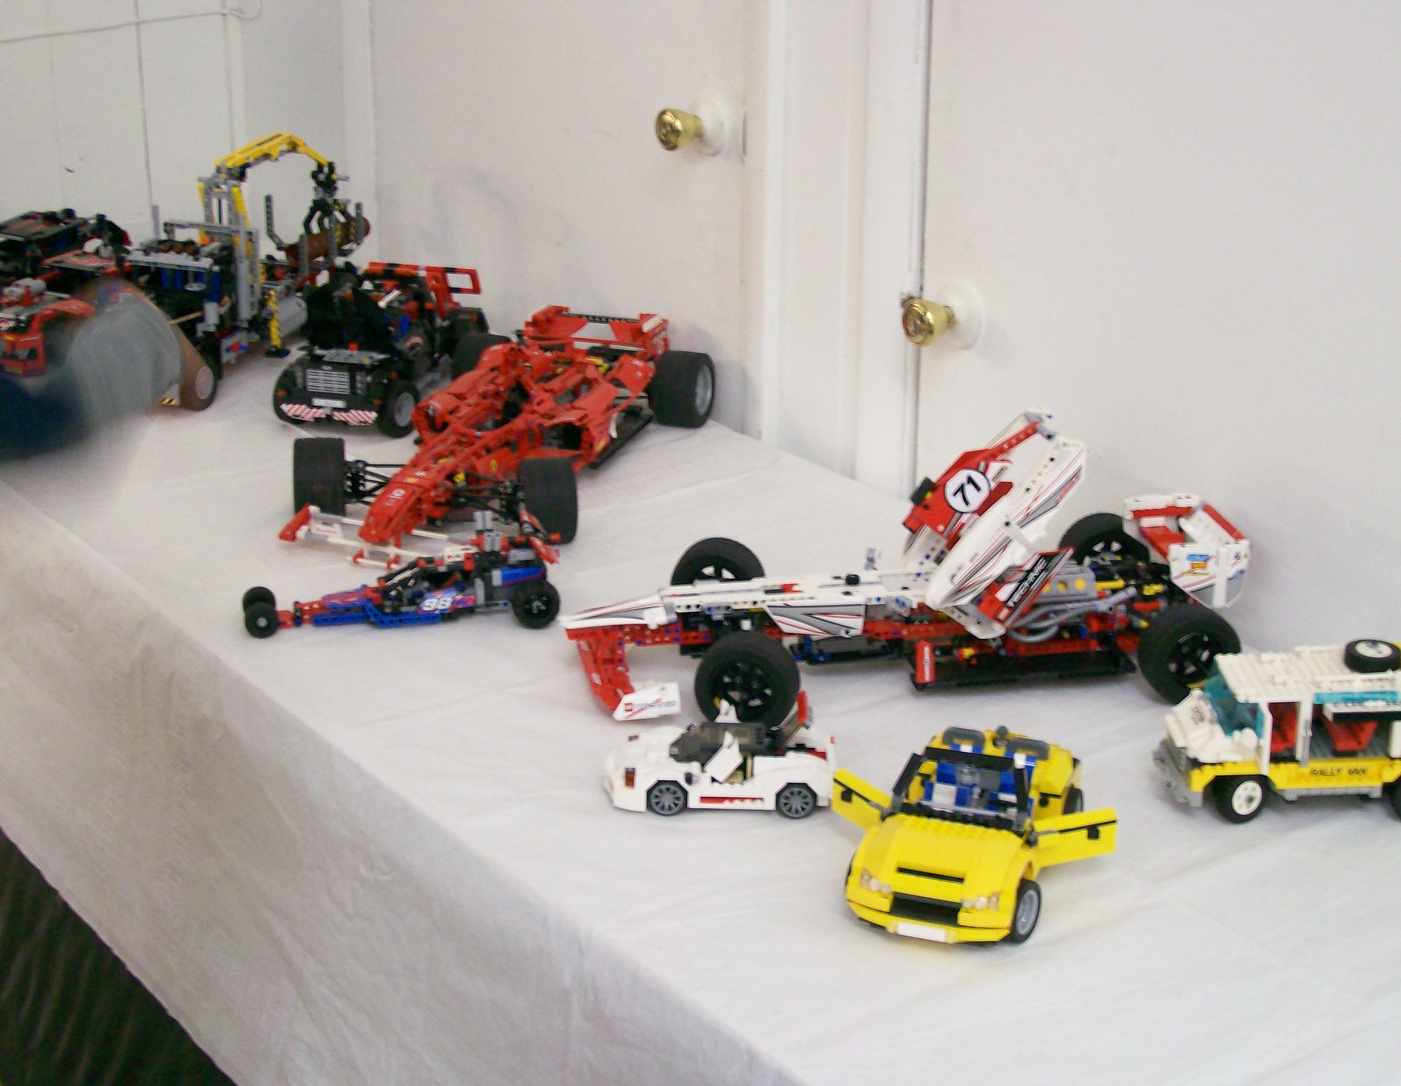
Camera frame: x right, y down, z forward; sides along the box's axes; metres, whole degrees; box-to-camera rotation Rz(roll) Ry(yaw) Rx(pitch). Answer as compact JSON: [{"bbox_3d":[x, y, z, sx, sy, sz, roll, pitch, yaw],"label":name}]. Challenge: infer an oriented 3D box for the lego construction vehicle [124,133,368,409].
[{"bbox_3d":[-0.573,-0.354,2.911,0.140,0.280,0.452,9,22,25],"label":"lego construction vehicle"}]

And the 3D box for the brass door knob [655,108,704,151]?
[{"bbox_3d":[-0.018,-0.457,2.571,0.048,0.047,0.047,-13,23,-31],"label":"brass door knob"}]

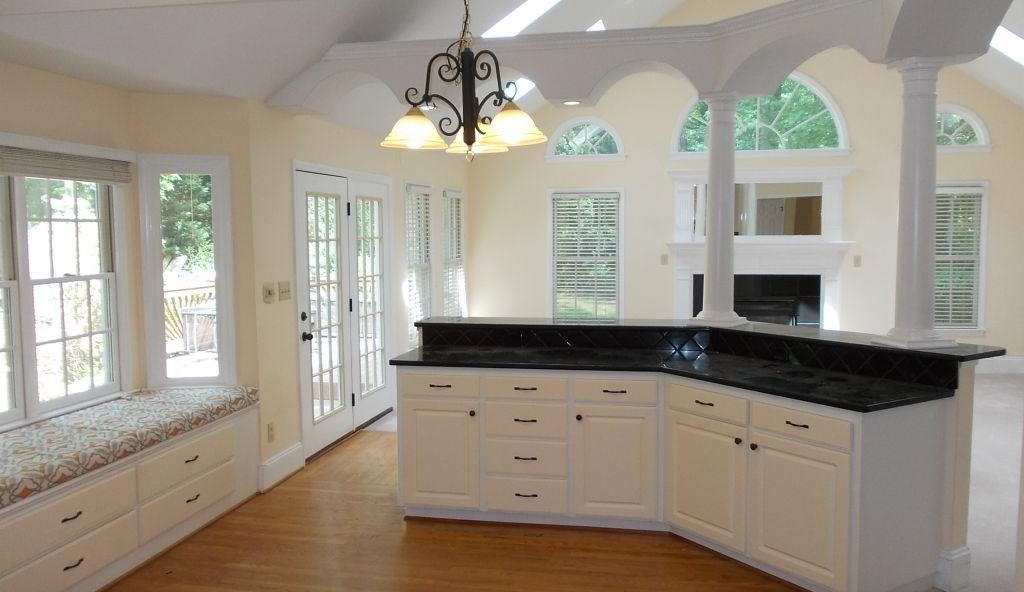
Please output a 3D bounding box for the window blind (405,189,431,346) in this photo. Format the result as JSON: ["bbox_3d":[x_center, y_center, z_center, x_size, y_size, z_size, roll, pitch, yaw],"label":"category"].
[{"bbox_3d":[-0.907,-0.311,8.152,0.080,1.550,0.790,1,5,12],"label":"window blind"}]

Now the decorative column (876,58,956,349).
[{"bbox_3d":[1.928,-0.430,3.929,0.275,1.330,0.275,-1,5,-10],"label":"decorative column"}]

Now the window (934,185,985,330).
[{"bbox_3d":[4.547,-0.414,8.825,0.790,1.480,0.060,1,5,12],"label":"window"}]

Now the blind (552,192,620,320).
[{"bbox_3d":[0.863,-0.453,9.623,0.790,1.480,0.060,1,5,12],"label":"blind"}]

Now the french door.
[{"bbox_3d":[-1.365,0.060,6.869,0.140,2.153,2.068,0,4,10],"label":"french door"}]

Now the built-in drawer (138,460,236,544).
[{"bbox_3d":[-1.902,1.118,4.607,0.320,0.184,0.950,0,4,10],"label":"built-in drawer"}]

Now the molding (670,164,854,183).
[{"bbox_3d":[2.942,-1.451,9.862,2.122,0.194,0.180,0,4,10],"label":"molding"}]

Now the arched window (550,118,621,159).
[{"bbox_3d":[0.914,-1.953,10.296,0.938,0.522,0.120,0,4,10],"label":"arched window"}]

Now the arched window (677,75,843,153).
[{"bbox_3d":[2.947,-2.208,9.905,1.970,1.025,0.120,0,4,10],"label":"arched window"}]

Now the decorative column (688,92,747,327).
[{"bbox_3d":[1.191,-0.495,4.771,0.275,1.325,0.275,3,6,35],"label":"decorative column"}]

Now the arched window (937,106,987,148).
[{"bbox_3d":[4.529,-1.773,8.698,0.890,0.460,0.080,1,5,12],"label":"arched window"}]

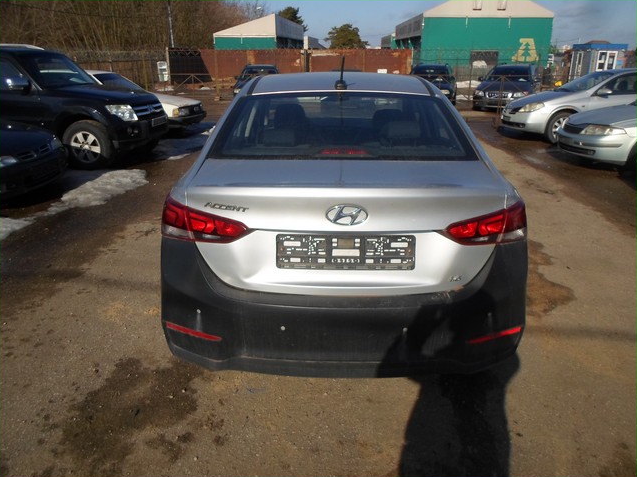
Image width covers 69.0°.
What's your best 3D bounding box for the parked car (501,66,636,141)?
[{"bbox_3d":[6.408,-2.920,10.042,4.570,1.480,1.760,1,21,4],"label":"parked car"}]

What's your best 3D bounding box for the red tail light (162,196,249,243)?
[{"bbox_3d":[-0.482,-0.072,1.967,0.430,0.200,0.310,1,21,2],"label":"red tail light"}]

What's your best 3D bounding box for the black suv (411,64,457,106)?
[{"bbox_3d":[4.443,-6.115,18.326,1.850,1.600,4.700,6,21,16],"label":"black suv"}]

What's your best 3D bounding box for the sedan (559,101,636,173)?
[{"bbox_3d":[6.184,-2.018,7.958,4.580,1.440,1.770,-4,21,-11],"label":"sedan"}]

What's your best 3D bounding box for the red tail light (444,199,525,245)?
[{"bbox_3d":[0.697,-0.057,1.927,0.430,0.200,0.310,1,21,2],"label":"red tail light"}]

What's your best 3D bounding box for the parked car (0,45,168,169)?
[{"bbox_3d":[-5.106,-2.451,8.490,4.840,1.870,1.880,5,21,13],"label":"parked car"}]

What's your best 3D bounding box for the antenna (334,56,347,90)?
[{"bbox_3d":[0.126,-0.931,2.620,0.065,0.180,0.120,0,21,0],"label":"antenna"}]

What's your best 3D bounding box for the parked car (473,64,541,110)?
[{"bbox_3d":[6.892,-5.385,16.468,1.860,1.550,4.730,12,23,28],"label":"parked car"}]

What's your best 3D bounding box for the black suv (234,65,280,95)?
[{"bbox_3d":[-2.159,-6.097,18.331,1.820,1.550,4.650,0,21,0],"label":"black suv"}]

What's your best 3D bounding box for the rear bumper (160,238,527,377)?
[{"bbox_3d":[0.112,0.290,2.069,1.690,0.550,0.500,1,21,2],"label":"rear bumper"}]

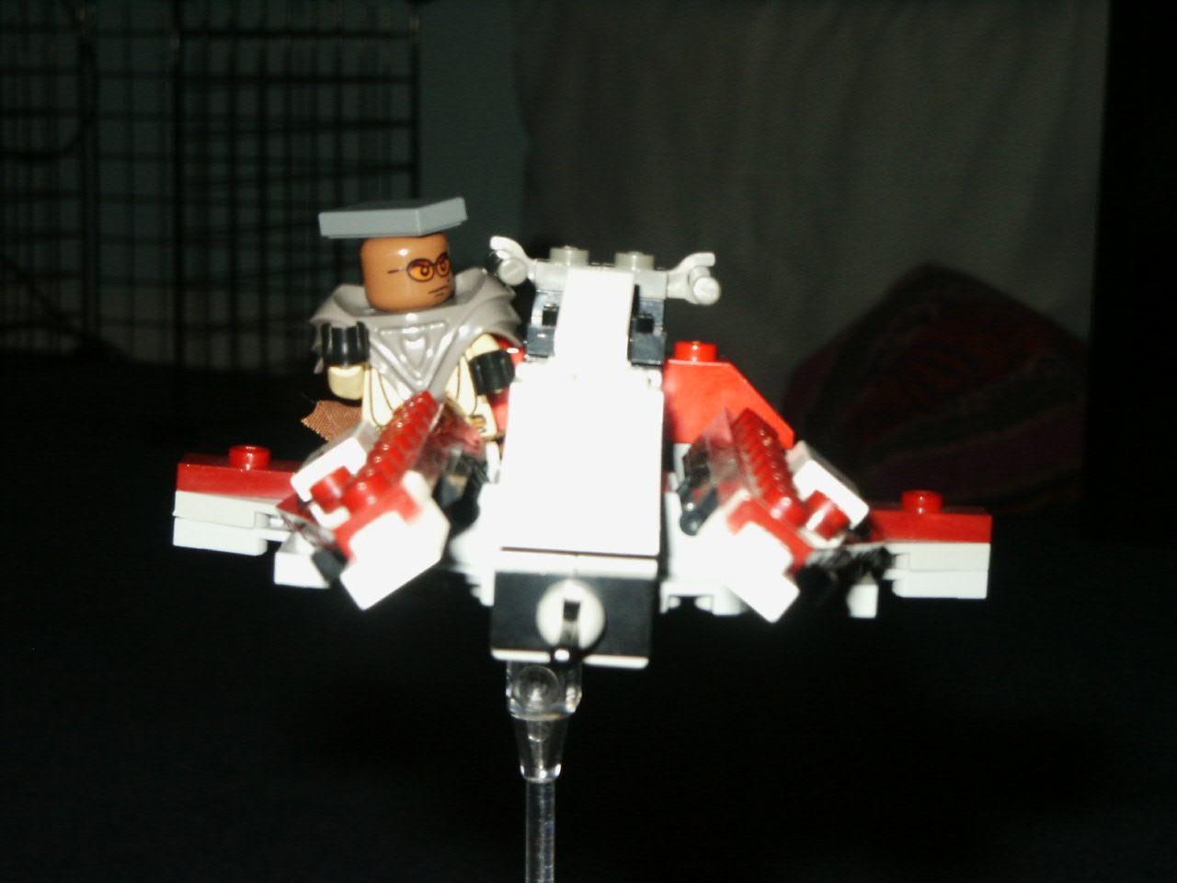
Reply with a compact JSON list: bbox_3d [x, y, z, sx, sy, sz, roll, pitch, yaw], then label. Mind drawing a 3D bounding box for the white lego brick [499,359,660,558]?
[{"bbox_3d":[0.000,0.001,0.355,0.016,0.018,0.017,3,7,3],"label":"white lego brick"}]

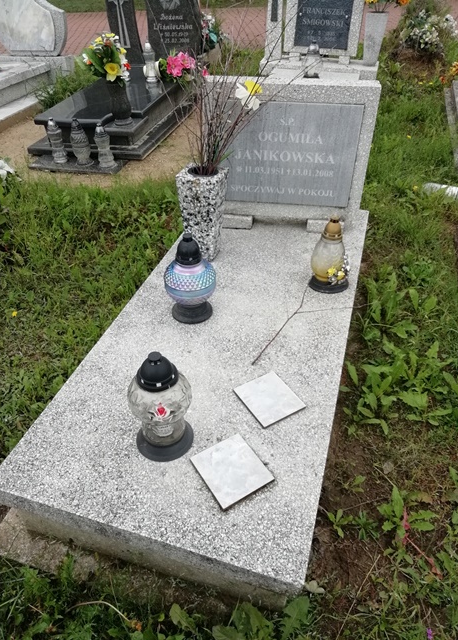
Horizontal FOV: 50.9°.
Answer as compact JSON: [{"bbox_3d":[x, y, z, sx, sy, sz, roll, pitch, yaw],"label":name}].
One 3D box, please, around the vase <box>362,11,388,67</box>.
[{"bbox_3d":[1.190,-2.310,3.940,0.170,0.355,0.170,11,39,13],"label":"vase"}]

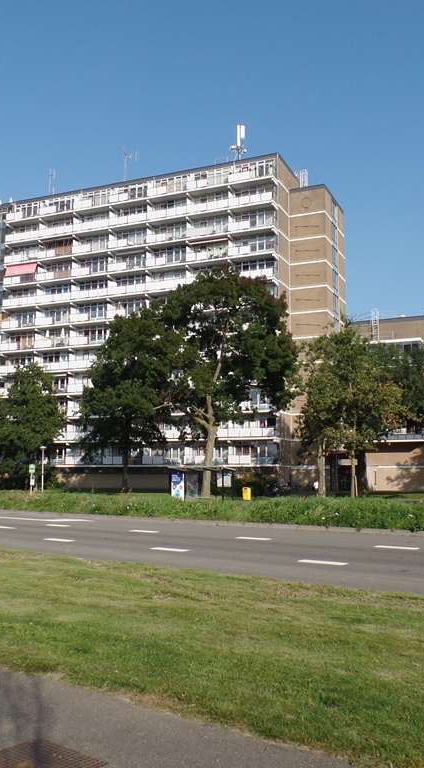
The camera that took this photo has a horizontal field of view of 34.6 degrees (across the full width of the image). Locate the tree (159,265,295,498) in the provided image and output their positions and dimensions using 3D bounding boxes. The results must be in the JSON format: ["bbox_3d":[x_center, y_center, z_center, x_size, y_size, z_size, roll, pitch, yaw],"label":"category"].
[{"bbox_3d":[1.251,-0.317,51.552,10.450,17.460,9.620,0,-8,1],"label":"tree"}]

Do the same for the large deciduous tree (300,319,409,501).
[{"bbox_3d":[8.387,1.569,40.325,6.080,10.660,5.780,-1,-8,12],"label":"large deciduous tree"}]

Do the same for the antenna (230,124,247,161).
[{"bbox_3d":[3.088,-27.277,77.820,1.700,5.080,1.500,-3,-8,23],"label":"antenna"}]

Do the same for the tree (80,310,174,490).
[{"bbox_3d":[-7.442,1.375,59.940,8.120,16.090,7.710,1,-8,-7],"label":"tree"}]

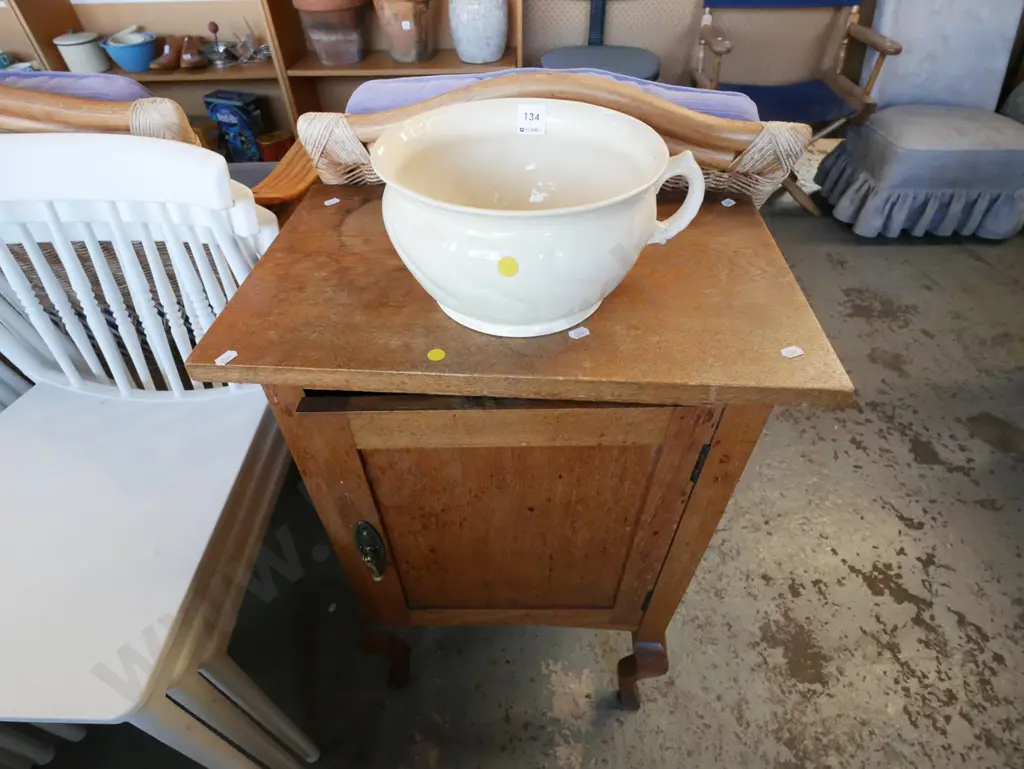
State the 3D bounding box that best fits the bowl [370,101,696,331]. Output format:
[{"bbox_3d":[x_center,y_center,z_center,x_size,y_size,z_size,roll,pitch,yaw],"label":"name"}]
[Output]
[{"bbox_3d":[0.025,-0.149,0.488,0.281,0.134,0.247,2,43,3],"label":"bowl"}]

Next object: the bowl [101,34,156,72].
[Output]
[{"bbox_3d":[-1.389,-1.215,1.958,0.180,0.094,0.180,0,44,0],"label":"bowl"}]

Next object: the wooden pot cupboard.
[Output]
[{"bbox_3d":[0.012,0.142,0.824,0.550,0.749,0.374,2,43,3],"label":"wooden pot cupboard"}]

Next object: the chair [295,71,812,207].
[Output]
[{"bbox_3d":[0.080,-0.284,1.176,0.660,0.870,0.710,3,44,4],"label":"chair"}]

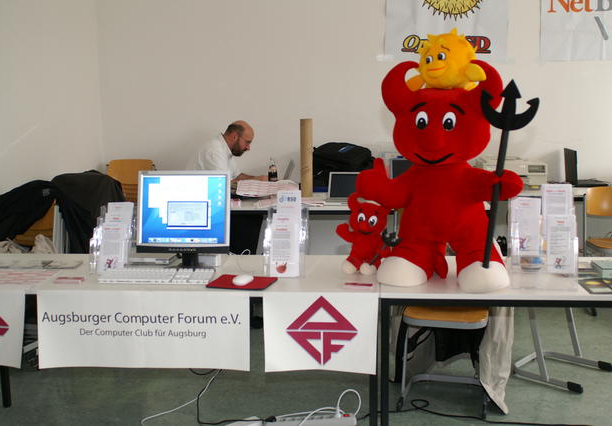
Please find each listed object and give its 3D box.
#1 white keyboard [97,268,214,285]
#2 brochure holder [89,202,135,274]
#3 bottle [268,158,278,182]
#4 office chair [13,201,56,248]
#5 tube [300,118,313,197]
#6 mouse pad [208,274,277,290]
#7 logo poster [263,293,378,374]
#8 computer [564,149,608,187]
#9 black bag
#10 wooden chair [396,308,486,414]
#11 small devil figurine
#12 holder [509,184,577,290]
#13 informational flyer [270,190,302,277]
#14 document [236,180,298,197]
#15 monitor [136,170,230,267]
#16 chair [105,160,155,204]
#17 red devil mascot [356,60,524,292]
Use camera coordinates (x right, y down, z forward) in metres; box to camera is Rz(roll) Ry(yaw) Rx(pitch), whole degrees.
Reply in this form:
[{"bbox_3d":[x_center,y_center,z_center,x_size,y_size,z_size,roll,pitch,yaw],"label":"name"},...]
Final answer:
[{"bbox_3d":[-0.598,0.256,3.031,0.450,0.032,0.145,0,7,3],"label":"white keyboard"},{"bbox_3d":[-0.834,0.104,3.208,0.158,0.285,0.150,0,8,5],"label":"brochure holder"},{"bbox_3d":[-0.275,-0.325,6.309,0.080,0.270,0.080,0,7,5],"label":"bottle"},{"bbox_3d":[-1.738,0.271,4.468,0.430,0.850,0.500,0,7,5],"label":"office chair"},{"bbox_3d":[0.000,-0.419,5.648,0.090,0.590,0.090,-1,8,0],"label":"tube"},{"bbox_3d":[-0.251,0.272,2.966,0.234,0.008,0.205,1,9,12],"label":"mouse pad"},{"bbox_3d":[0.059,0.455,2.812,0.428,0.315,0.030,0,7,5],"label":"logo poster"},{"bbox_3d":[2.482,-0.389,6.627,0.290,0.300,0.340,0,7,2],"label":"computer"},{"bbox_3d":[0.325,-0.374,6.030,0.520,0.380,0.280,0,8,3],"label":"black bag"},{"bbox_3d":[0.680,0.500,3.622,0.410,0.820,0.480,1,9,14],"label":"wooden chair"},{"bbox_3d":[0.251,0.081,3.161,0.235,0.335,0.180,0,7,4],"label":"small devil figurine"},{"bbox_3d":[0.891,0.091,2.845,0.245,0.370,0.160,0,8,6],"label":"holder"},{"bbox_3d":[-0.082,0.088,3.101,0.120,0.350,0.040,0,-11,6],"label":"informational flyer"},{"bbox_3d":[-0.299,-0.186,5.773,0.460,0.100,0.280,0,7,5],"label":"document"},{"bbox_3d":[-0.528,0.022,3.277,0.405,0.420,0.200,0,8,7],"label":"monitor"},{"bbox_3d":[-1.545,-0.031,6.346,0.430,0.850,0.500,0,7,5],"label":"chair"},{"bbox_3d":[0.543,-0.157,2.929,0.620,0.845,0.420,2,9,16],"label":"red devil mascot"}]

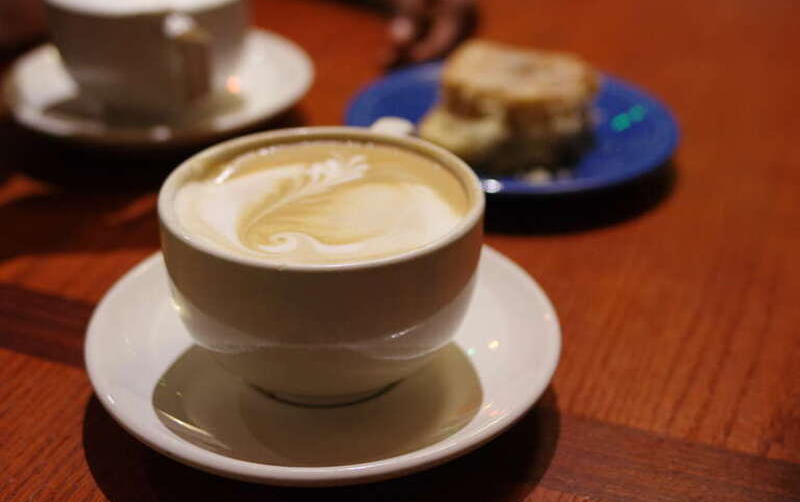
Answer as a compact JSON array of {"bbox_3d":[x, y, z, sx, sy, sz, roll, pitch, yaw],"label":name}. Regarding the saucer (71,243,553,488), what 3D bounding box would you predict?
[{"bbox_3d":[-0.025,0.033,0.357,0.160,0.021,0.160,1,30,0],"label":"saucer"}]

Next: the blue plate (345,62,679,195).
[{"bbox_3d":[0.056,-0.060,0.520,0.169,0.020,0.169,1,30,0],"label":"blue plate"}]

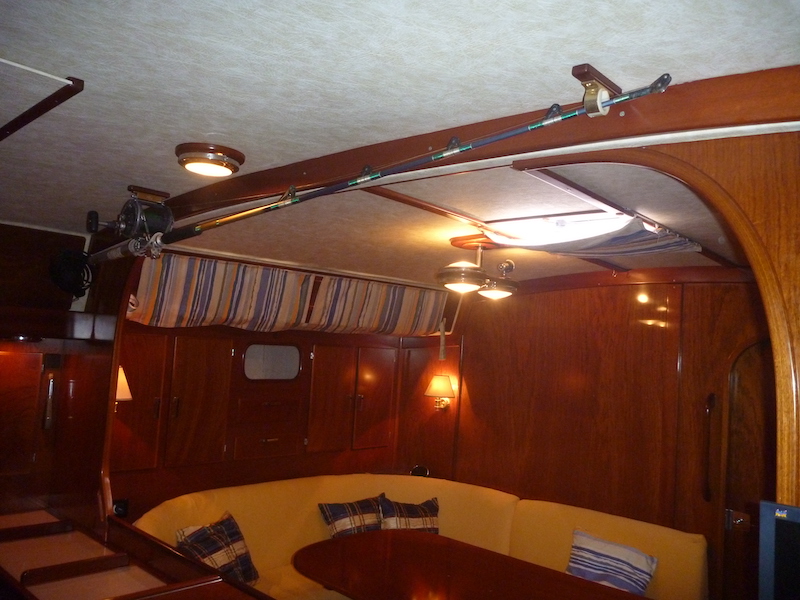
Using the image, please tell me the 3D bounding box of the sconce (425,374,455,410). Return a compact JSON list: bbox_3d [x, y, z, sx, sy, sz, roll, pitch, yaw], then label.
[{"bbox_3d":[0.195,0.442,3.099,0.142,0.170,0.180,2,-5,13],"label":"sconce"}]

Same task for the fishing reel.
[{"bbox_3d":[-0.787,-0.246,1.882,0.115,0.135,0.220,-7,-10,41],"label":"fishing reel"}]

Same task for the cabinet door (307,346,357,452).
[{"bbox_3d":[-0.300,0.445,2.921,0.025,0.464,0.265,-1,-6,42],"label":"cabinet door"}]

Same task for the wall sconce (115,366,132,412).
[{"bbox_3d":[-0.951,0.292,2.112,0.155,0.150,0.135,3,-5,-2],"label":"wall sconce"}]

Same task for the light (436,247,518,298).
[{"bbox_3d":[0.261,-0.093,2.182,0.266,0.175,0.175,3,-5,-2],"label":"light"}]

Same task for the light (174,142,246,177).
[{"bbox_3d":[-0.446,-0.318,1.517,0.164,0.052,0.164,-1,-6,43],"label":"light"}]

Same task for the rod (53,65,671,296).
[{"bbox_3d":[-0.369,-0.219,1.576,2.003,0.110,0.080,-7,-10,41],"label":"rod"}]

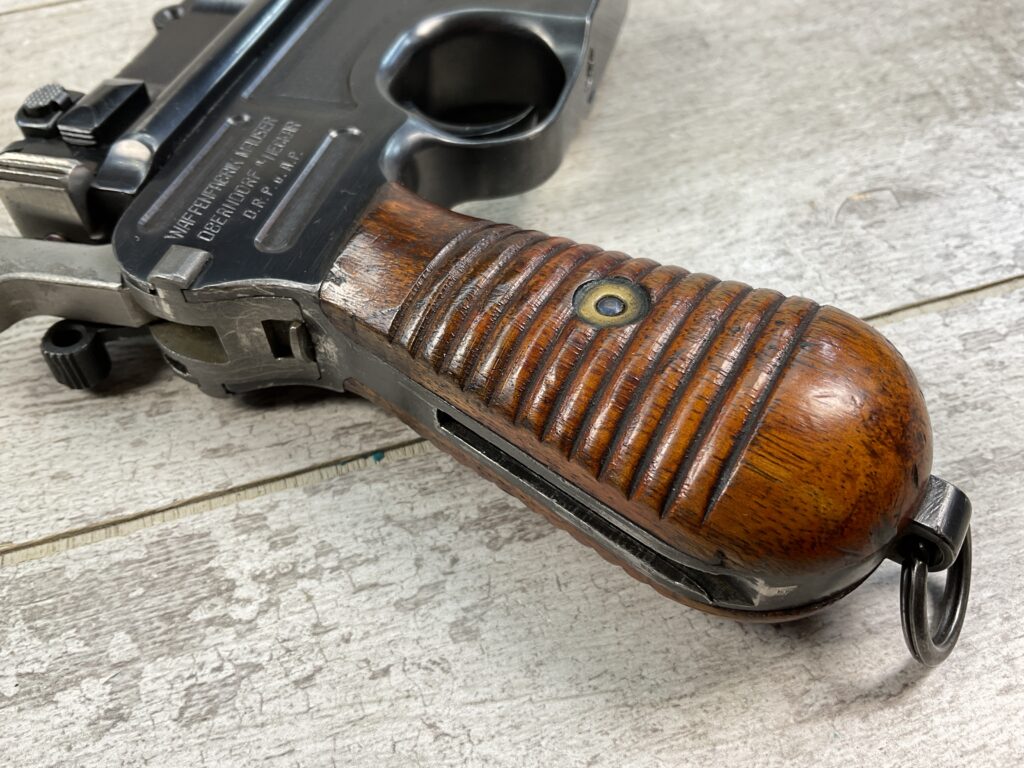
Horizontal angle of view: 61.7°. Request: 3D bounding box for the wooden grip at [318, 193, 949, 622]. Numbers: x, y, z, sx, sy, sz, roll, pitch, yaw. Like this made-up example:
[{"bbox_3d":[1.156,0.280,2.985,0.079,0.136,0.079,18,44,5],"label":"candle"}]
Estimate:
[{"bbox_3d":[0.014,-0.001,0.130,0.092,0.033,0.046,26,55,21],"label":"wooden grip"}]

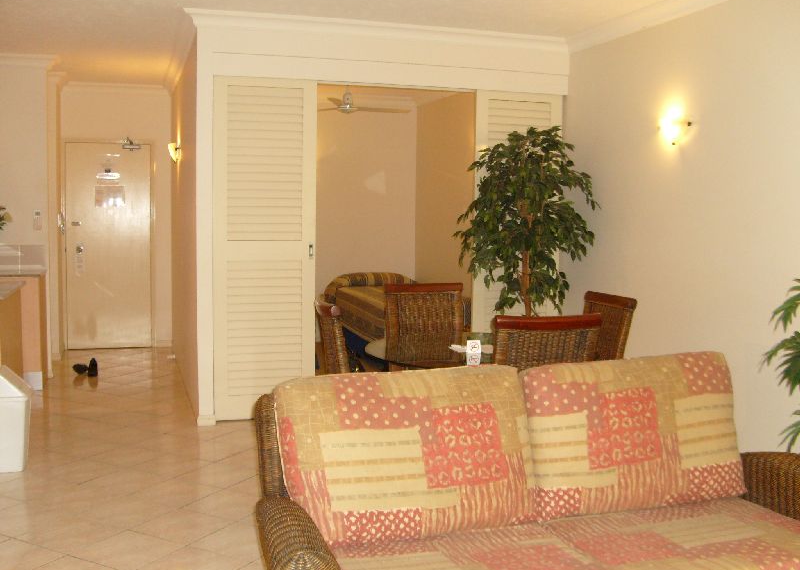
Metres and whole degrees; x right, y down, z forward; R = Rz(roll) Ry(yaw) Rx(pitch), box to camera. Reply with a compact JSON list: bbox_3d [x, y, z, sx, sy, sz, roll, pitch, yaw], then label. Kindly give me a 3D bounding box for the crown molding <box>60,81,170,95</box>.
[{"bbox_3d":[-2.766,-1.935,7.921,1.040,0.100,0.090,-1,6,-19],"label":"crown molding"}]

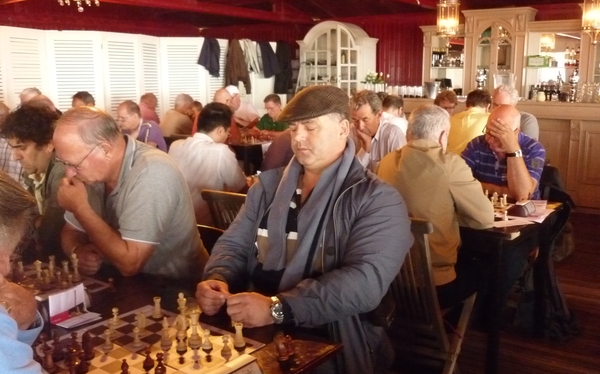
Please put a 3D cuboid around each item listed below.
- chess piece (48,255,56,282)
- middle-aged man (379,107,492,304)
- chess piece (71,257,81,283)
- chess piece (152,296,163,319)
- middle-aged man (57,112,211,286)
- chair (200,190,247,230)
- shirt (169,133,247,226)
[{"bbox_3d":[-0.862,0.279,1.982,0.031,0.078,0.031,7,12,36],"label":"chess piece"},{"bbox_3d":[0.630,0.293,2.627,0.530,1.330,0.700,7,12,36],"label":"middle-aged man"},{"bbox_3d":[-0.772,0.275,1.958,0.034,0.092,0.034,7,12,36],"label":"chess piece"},{"bbox_3d":[-0.382,0.322,1.531,0.028,0.053,0.028,-1,10,0],"label":"chess piece"},{"bbox_3d":[-0.610,0.372,1.980,0.780,1.280,0.560,-9,13,-40],"label":"middle-aged man"},{"bbox_3d":[-0.185,0.431,2.880,0.440,0.830,0.500,7,12,37],"label":"chair"},{"bbox_3d":[-0.515,-0.030,3.150,0.460,0.600,0.350,6,12,33],"label":"shirt"}]

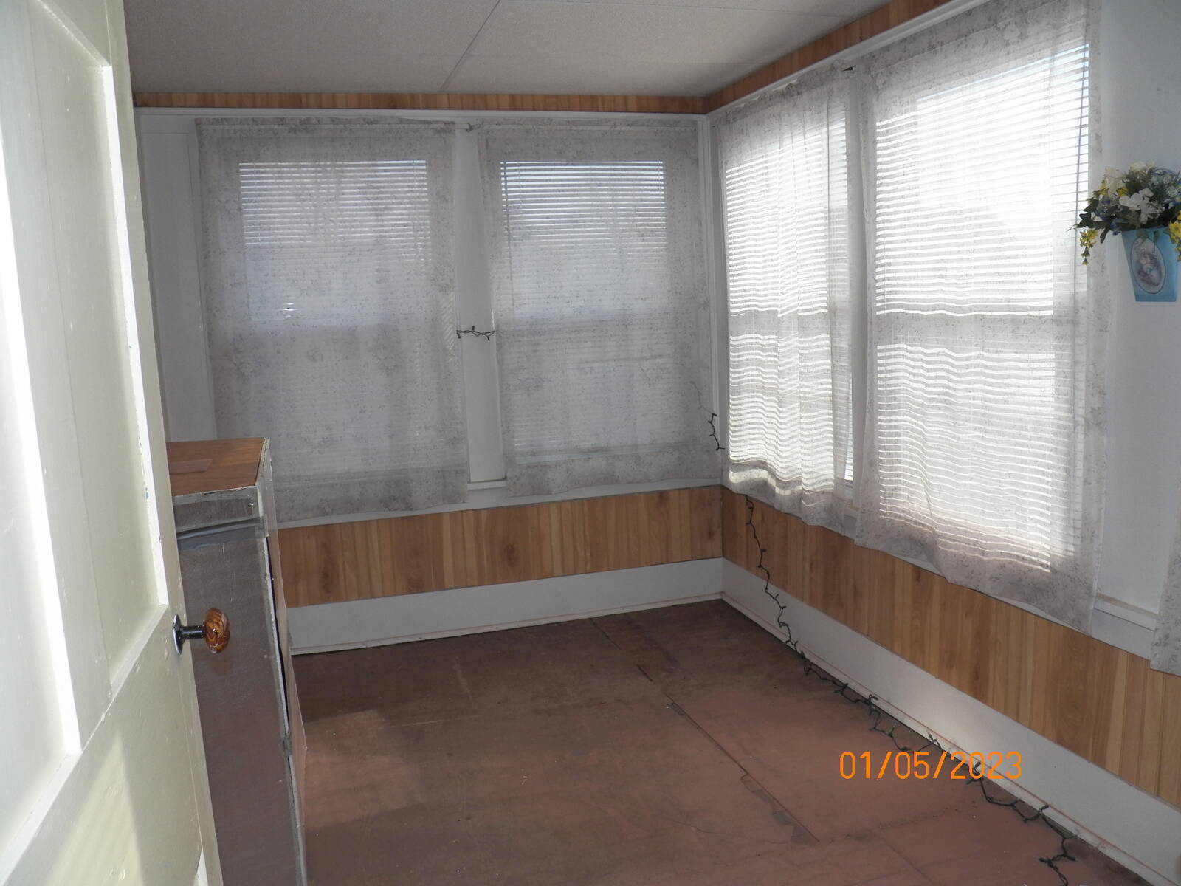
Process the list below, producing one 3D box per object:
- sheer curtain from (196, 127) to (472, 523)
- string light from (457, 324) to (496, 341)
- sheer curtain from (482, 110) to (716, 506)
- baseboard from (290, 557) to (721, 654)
[{"bbox_3d":[-0.993,-0.493,3.843,0.959,1.562,0.060,-5,8,-16],"label":"sheer curtain"},{"bbox_3d":[-0.476,-0.463,4.008,0.160,0.059,0.030,-5,8,-16],"label":"string light"},{"bbox_3d":[0.059,-0.582,4.138,1.000,1.575,0.060,-5,8,-16],"label":"sheer curtain"},{"bbox_3d":[-0.390,0.718,4.211,2.098,0.203,0.022,-5,8,-16],"label":"baseboard"}]

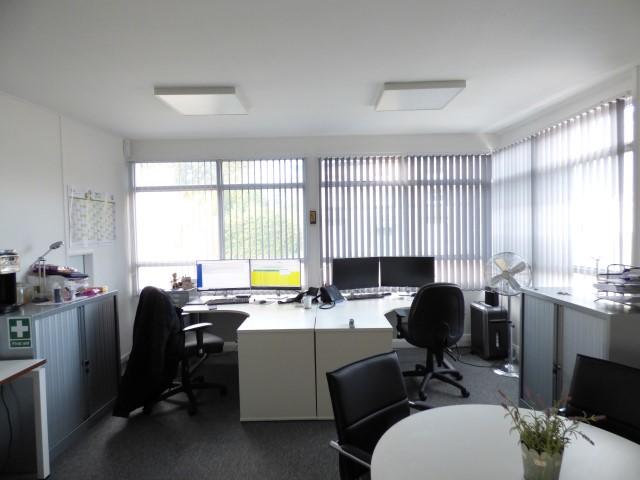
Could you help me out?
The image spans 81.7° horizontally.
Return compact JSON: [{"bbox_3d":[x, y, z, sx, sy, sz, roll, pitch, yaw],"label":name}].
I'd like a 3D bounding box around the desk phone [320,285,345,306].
[{"bbox_3d":[0.138,0.567,3.815,0.190,0.145,0.190,-3,4,-35],"label":"desk phone"}]

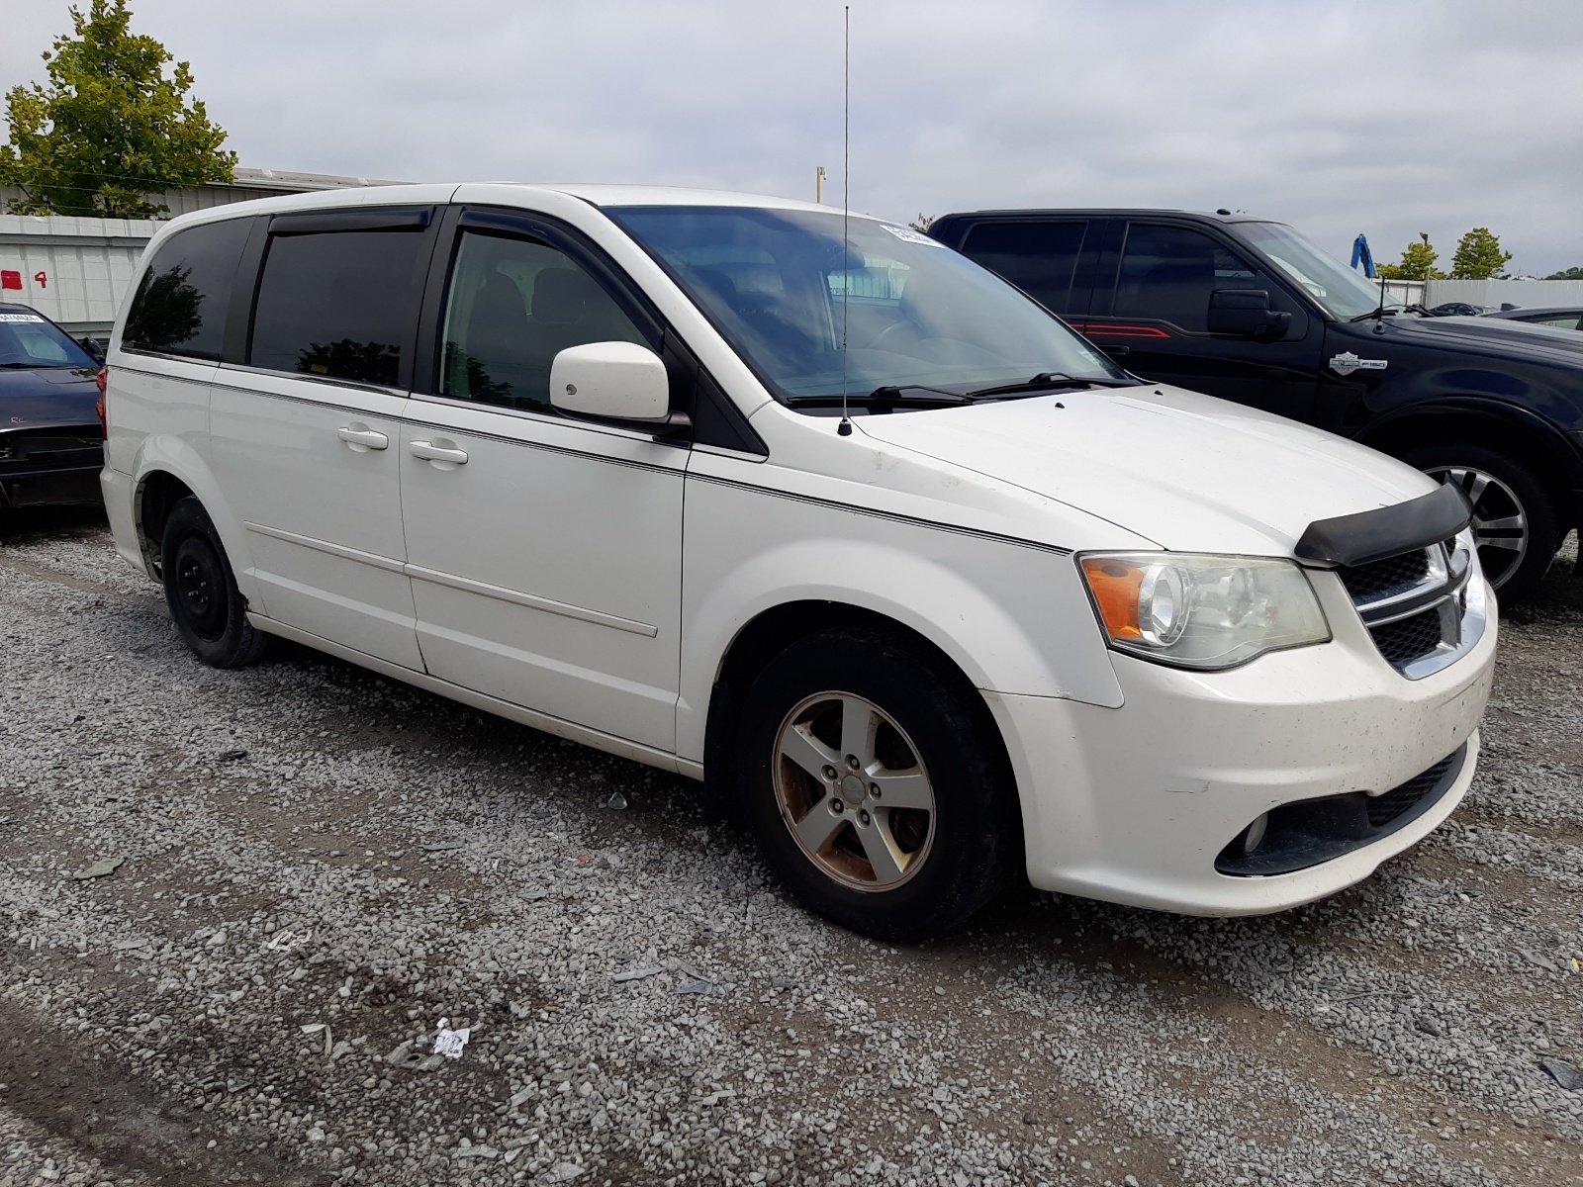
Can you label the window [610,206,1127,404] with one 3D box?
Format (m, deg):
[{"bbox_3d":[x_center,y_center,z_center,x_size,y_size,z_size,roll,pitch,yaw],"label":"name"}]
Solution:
[{"bbox_3d":[0.296,-0.835,3.378,1.100,0.140,1.650,44,35,26],"label":"window"}]

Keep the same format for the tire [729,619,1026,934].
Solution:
[{"bbox_3d":[0.186,0.411,2.658,0.708,0.708,0.225,12,18,39],"label":"tire"}]

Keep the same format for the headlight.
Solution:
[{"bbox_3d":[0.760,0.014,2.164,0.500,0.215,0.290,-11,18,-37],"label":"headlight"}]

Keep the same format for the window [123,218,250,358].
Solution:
[{"bbox_3d":[-2.283,-1.125,4.425,1.040,0.510,0.080,12,3,41],"label":"window"}]

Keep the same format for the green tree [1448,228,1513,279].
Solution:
[{"bbox_3d":[45.232,-21.104,78.676,3.900,5.682,3.900,8,16,28],"label":"green tree"}]

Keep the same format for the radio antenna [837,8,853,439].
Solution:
[{"bbox_3d":[0.120,-0.760,2.496,0.036,0.850,0.036,1,14,0],"label":"radio antenna"}]

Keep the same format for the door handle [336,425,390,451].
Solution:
[{"bbox_3d":[-1.217,-0.441,3.391,0.245,0.050,0.050,12,18,39],"label":"door handle"}]

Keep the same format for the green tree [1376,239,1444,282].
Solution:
[{"bbox_3d":[39.566,-20.085,76.561,4.100,4.832,3.900,7,16,26],"label":"green tree"}]

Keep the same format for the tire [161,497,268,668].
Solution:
[{"bbox_3d":[-2.160,-0.053,4.530,0.680,0.680,0.225,12,18,39],"label":"tire"}]

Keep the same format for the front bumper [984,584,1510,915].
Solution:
[{"bbox_3d":[1.246,0.185,2.782,0.660,0.680,1.930,12,18,39],"label":"front bumper"}]

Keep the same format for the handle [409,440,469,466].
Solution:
[{"bbox_3d":[-0.937,-0.372,3.165,0.250,0.050,0.050,12,18,39],"label":"handle"}]

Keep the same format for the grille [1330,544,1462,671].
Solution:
[{"bbox_3d":[1.379,-0.015,2.570,0.160,0.280,0.880,12,18,39],"label":"grille"}]

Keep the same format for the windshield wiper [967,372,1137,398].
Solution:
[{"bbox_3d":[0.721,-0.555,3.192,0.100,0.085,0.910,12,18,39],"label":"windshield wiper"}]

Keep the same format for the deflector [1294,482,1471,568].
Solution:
[{"bbox_3d":[1.363,-0.167,2.596,0.180,0.130,1.140,12,18,39],"label":"deflector"}]

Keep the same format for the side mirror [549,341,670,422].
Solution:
[{"bbox_3d":[-0.386,-0.462,2.587,0.155,0.175,0.255,12,18,39],"label":"side mirror"}]

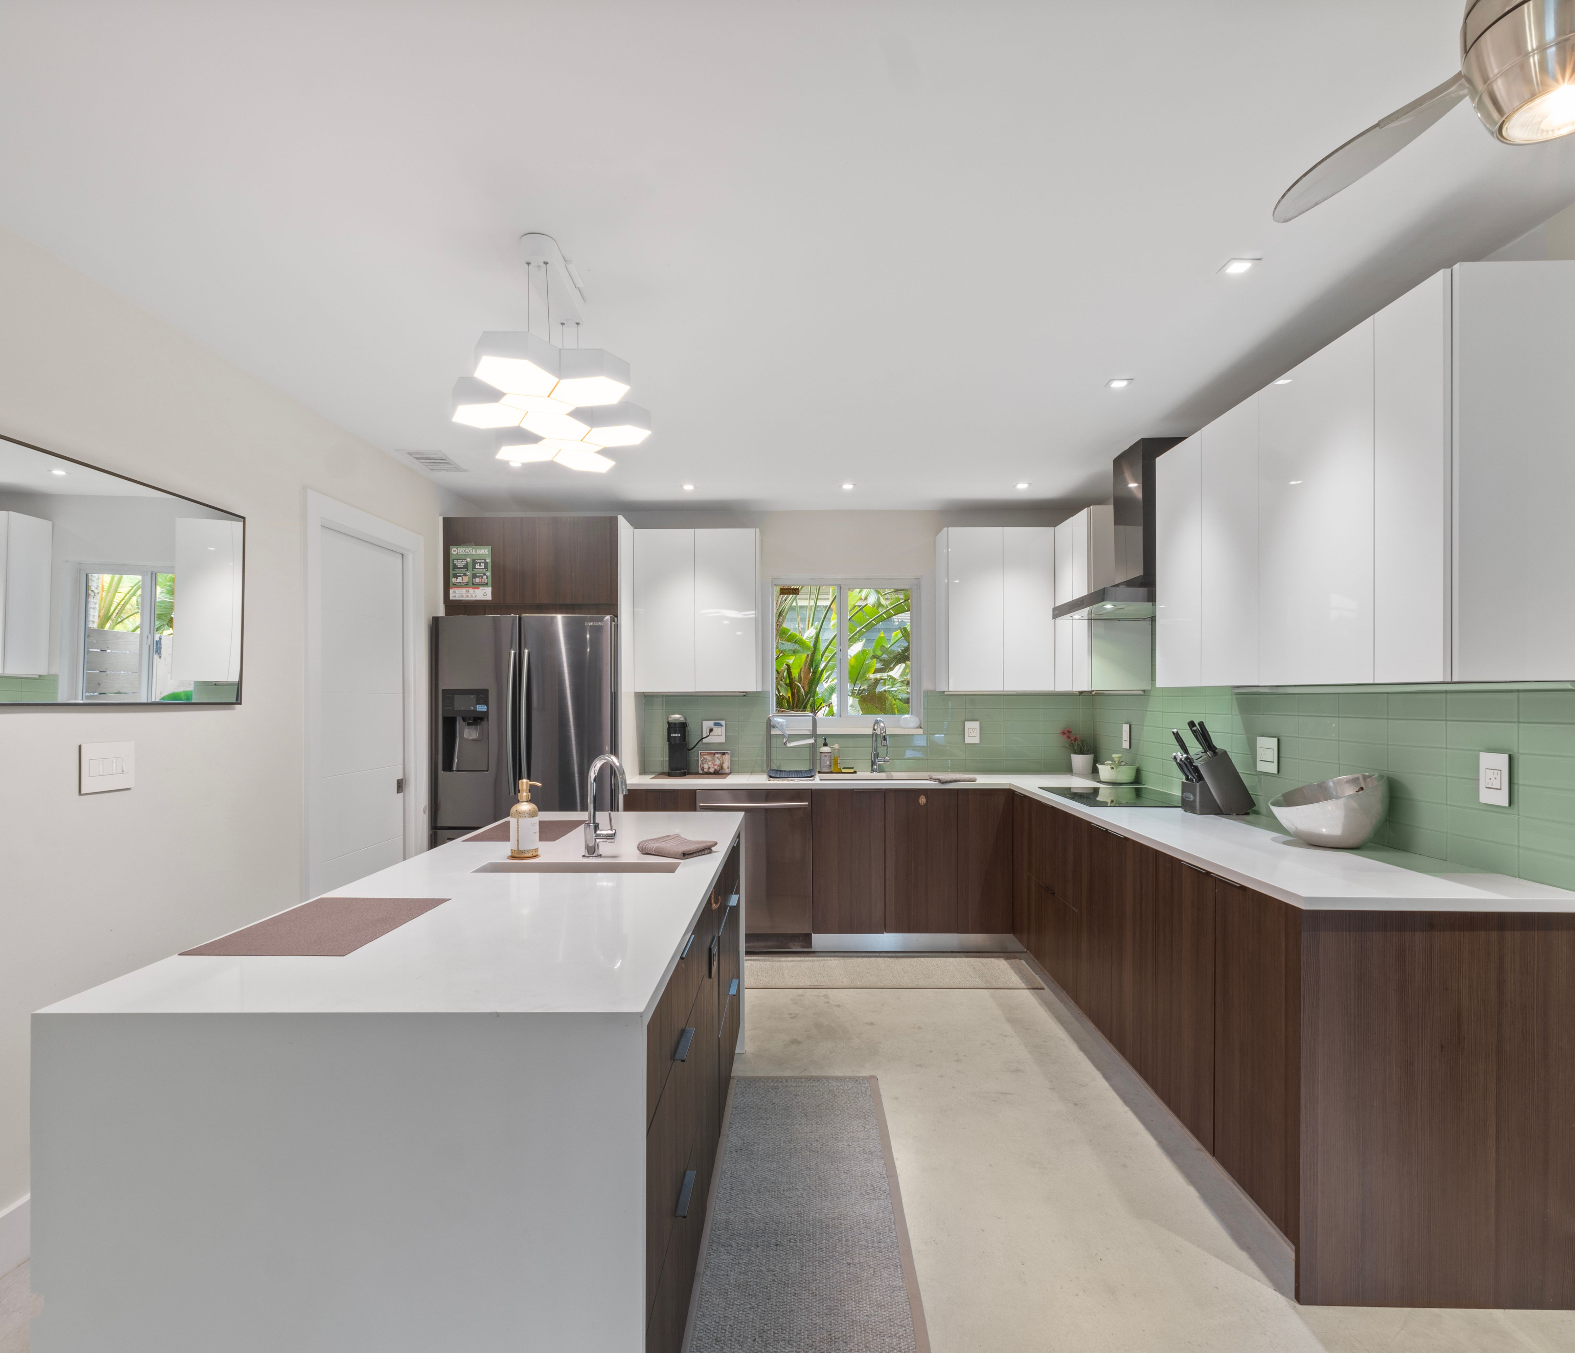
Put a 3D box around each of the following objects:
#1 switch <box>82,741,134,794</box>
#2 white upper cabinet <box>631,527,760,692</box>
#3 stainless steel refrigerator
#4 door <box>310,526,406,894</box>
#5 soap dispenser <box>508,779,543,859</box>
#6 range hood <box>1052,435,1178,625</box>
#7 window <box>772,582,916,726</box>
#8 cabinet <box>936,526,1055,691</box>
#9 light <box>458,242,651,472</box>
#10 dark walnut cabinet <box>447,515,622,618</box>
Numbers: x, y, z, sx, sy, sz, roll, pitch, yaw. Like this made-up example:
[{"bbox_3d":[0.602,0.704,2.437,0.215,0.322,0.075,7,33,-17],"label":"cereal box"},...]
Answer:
[{"bbox_3d":[-1.848,0.248,2.305,0.012,0.131,0.176,0,-1,1],"label":"switch"},{"bbox_3d":[-0.515,-0.364,4.928,0.681,0.922,0.342,0,-1,1],"label":"white upper cabinet"},{"bbox_3d":[-1.335,0.587,4.600,0.900,1.780,0.780,0,-1,1],"label":"stainless steel refrigerator"},{"bbox_3d":[-1.841,0.433,3.680,0.045,2.040,0.760,0,-1,1],"label":"door"},{"bbox_3d":[-0.734,0.396,2.370,0.094,0.215,0.082,0,-1,1],"label":"soap dispenser"},{"bbox_3d":[1.580,-0.657,3.860,0.515,0.720,0.750,0,-1,1],"label":"range hood"},{"bbox_3d":[0.339,-0.134,5.080,0.860,0.860,0.080,0,-1,1],"label":"window"},{"bbox_3d":[1.203,-0.368,4.911,0.600,0.922,0.342,0,-1,1],"label":"cabinet"},{"bbox_3d":[-0.613,-0.851,2.220,0.520,0.420,0.920,0,-1,1],"label":"light"},{"bbox_3d":[-1.330,-0.563,4.758,0.926,0.526,0.671,0,-1,1],"label":"dark walnut cabinet"}]

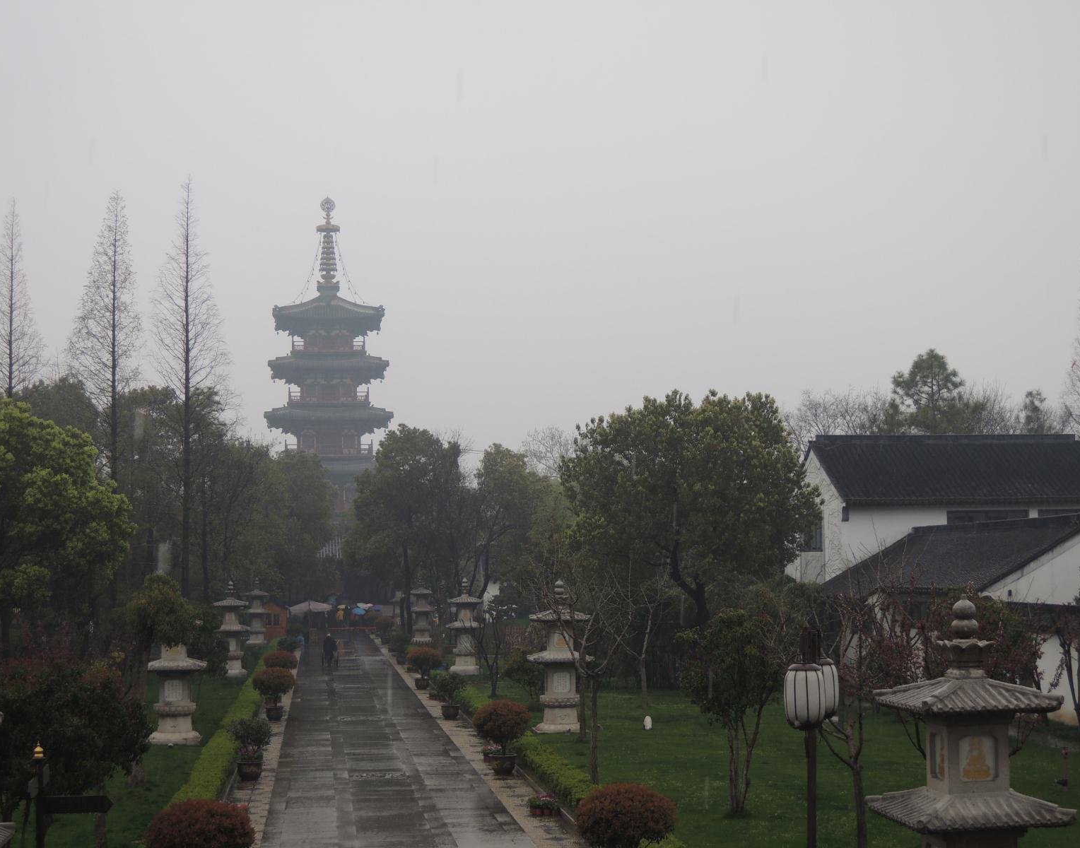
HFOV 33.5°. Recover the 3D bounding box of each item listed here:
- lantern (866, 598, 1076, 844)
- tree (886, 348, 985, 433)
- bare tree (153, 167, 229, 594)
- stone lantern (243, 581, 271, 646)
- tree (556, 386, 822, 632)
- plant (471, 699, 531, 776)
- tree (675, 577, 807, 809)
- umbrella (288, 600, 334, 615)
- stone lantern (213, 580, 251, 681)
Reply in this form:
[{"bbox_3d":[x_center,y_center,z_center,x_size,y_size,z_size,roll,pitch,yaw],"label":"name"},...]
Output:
[{"bbox_3d":[4.407,3.902,18.500,1.600,4.250,1.600,1,-5,-7],"label":"lantern"},{"bbox_3d":[22.820,4.408,105.355,6.000,17.803,6.000,0,-5,-7],"label":"tree"},{"bbox_3d":[-16.377,0.175,84.000,3.600,22.600,3.600,1,-5,-11],"label":"bare tree"},{"bbox_3d":[-18.818,12.593,119.818,1.620,4.372,1.620,0,-5,-7],"label":"stone lantern"},{"bbox_3d":[6.076,4.688,73.113,10.200,12.133,9.600,0,-5,-7],"label":"tree"},{"bbox_3d":[-0.879,7.161,41.079,1.280,1.650,1.280,0,-5,-1],"label":"plant"},{"bbox_3d":[3.831,5.171,33.946,2.350,4.250,2.200,-1,-5,6],"label":"tree"},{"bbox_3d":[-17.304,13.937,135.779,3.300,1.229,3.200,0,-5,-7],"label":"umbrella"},{"bbox_3d":[-14.074,9.408,82.404,1.620,4.497,1.620,0,-5,-7],"label":"stone lantern"}]

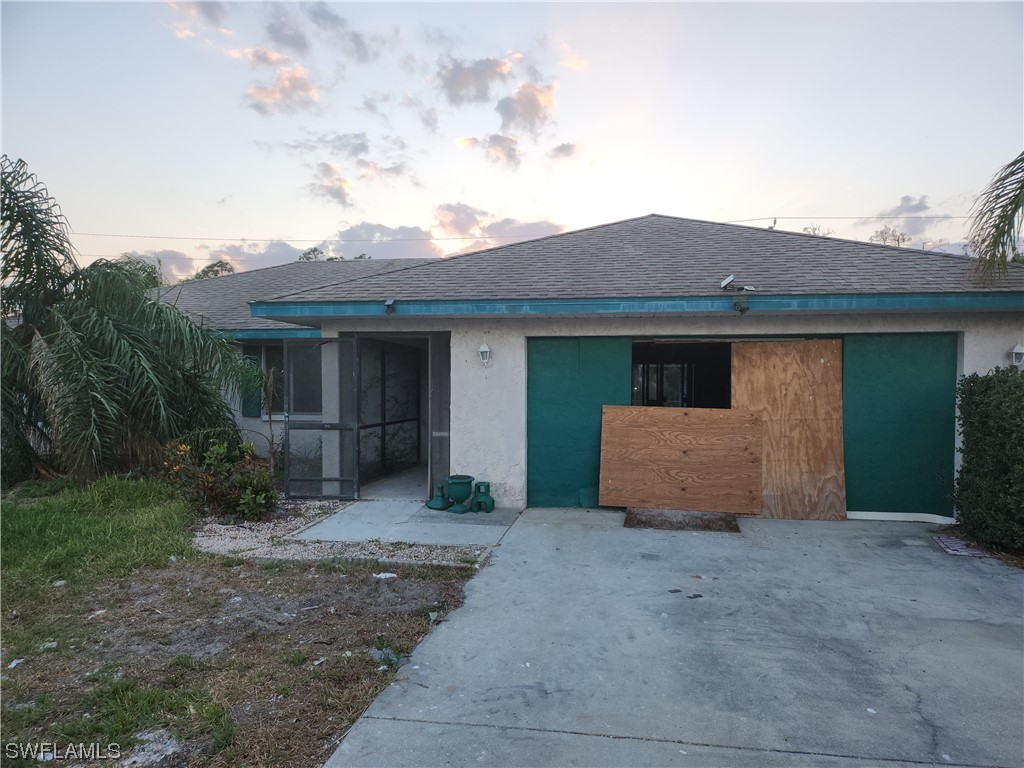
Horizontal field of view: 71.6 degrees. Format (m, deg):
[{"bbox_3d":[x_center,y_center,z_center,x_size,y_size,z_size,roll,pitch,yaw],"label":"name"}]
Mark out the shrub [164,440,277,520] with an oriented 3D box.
[{"bbox_3d":[-3.550,1.120,8.650,1.300,0.900,1.100,0,0,8],"label":"shrub"}]

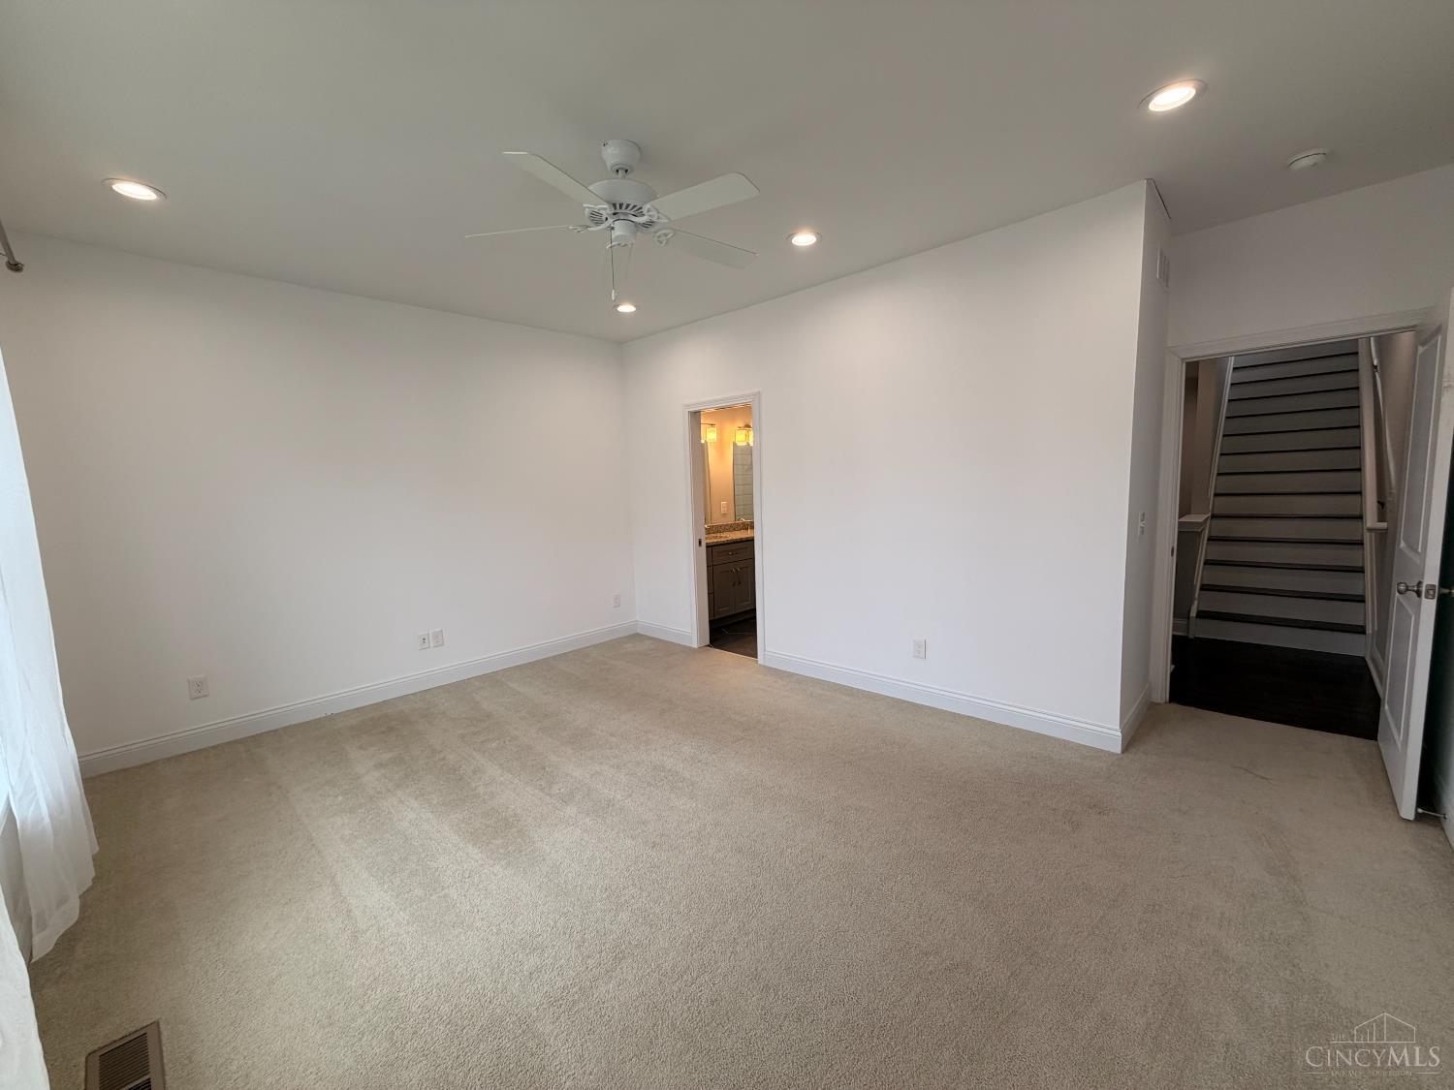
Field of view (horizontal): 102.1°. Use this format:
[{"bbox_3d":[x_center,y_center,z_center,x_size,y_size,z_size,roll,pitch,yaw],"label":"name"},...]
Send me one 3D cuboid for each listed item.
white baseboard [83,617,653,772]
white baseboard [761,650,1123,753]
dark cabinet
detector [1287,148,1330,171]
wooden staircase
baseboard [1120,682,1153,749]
[{"bbox_3d":[-2.197,0.992,4.380,0.020,0.118,3.802,4,9,44],"label":"white baseboard"},{"bbox_3d":[1.160,0.938,3.793,2.354,0.118,0.020,4,9,44],"label":"white baseboard"},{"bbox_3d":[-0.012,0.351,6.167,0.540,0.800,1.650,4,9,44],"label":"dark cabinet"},{"bbox_3d":[2.499,-1.651,2.534,0.132,0.038,0.132,4,9,44],"label":"detector"},{"bbox_3d":[5.335,-0.758,5.613,0.995,2.800,3.200,4,9,44],"label":"wooden staircase"},{"bbox_3d":[2.300,0.953,3.297,0.020,0.118,0.880,4,9,44],"label":"baseboard"}]

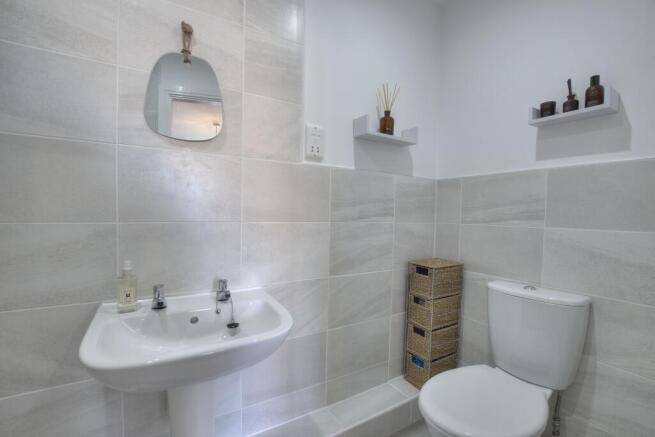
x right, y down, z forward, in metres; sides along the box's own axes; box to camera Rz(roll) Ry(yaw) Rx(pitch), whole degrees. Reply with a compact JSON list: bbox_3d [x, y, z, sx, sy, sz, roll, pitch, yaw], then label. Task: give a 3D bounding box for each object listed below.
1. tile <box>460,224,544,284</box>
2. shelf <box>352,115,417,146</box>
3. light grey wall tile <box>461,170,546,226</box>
[{"bbox_3d":[0.831,0.160,1.335,0.010,0.247,0.391,1,1,-30],"label":"tile"},{"bbox_3d":[0.294,-0.428,1.361,0.324,0.086,0.103,0,1,-30],"label":"shelf"},{"bbox_3d":[0.842,-0.096,1.344,0.009,0.252,0.396,0,2,-30],"label":"light grey wall tile"}]

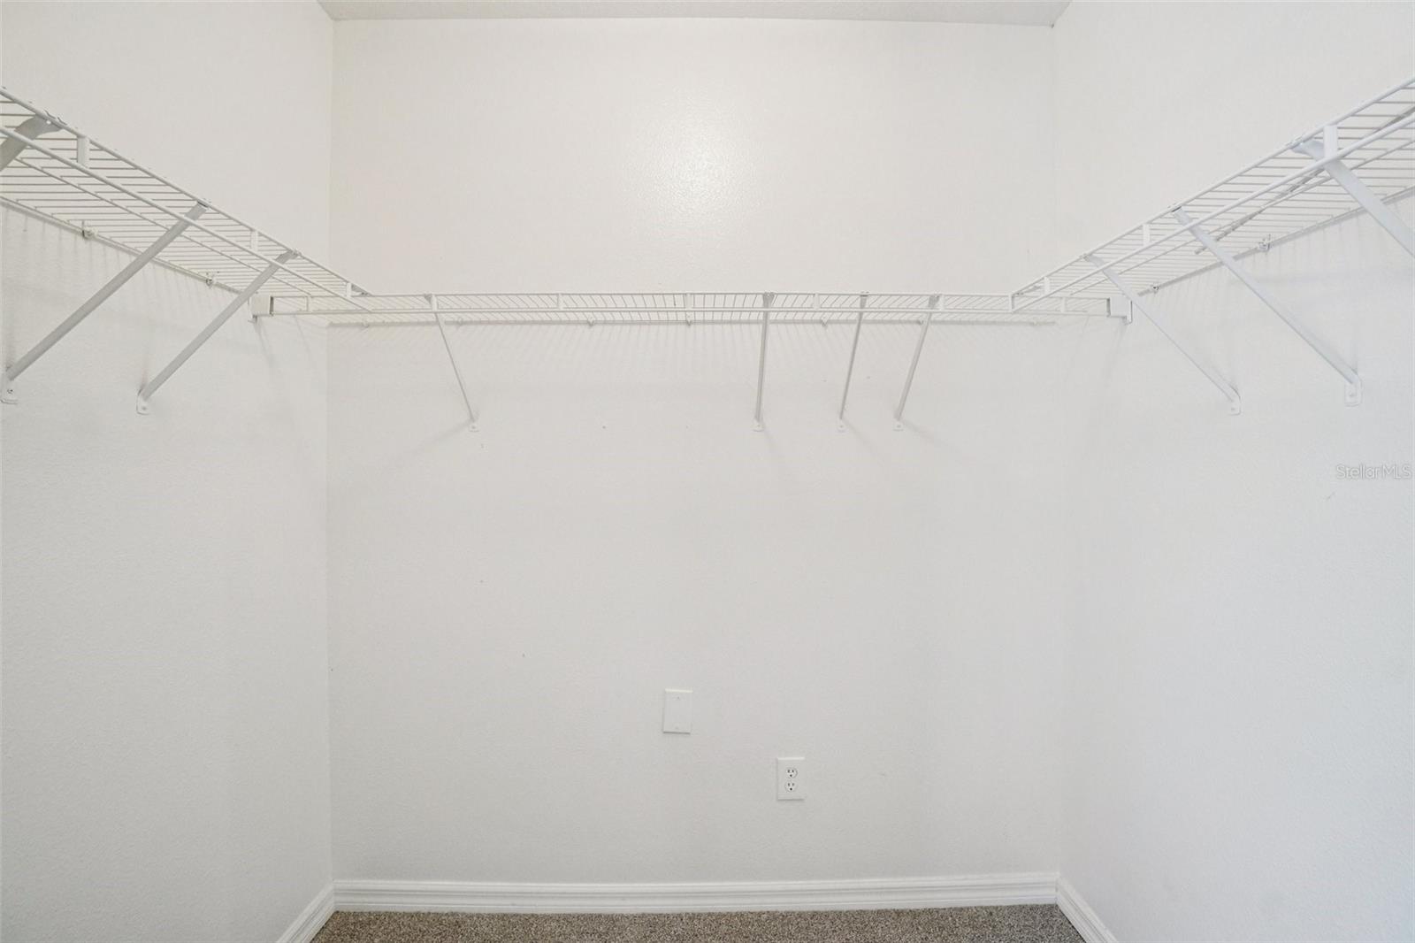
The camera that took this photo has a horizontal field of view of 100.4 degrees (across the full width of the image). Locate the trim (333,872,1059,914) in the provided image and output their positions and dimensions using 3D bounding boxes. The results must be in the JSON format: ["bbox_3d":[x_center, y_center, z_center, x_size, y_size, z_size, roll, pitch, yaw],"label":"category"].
[{"bbox_3d":[-0.023,1.212,1.688,2.090,0.084,0.015,0,0,-1],"label":"trim"}]

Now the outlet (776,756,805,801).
[{"bbox_3d":[0.241,0.884,1.695,0.078,0.122,0.009,0,0,-1],"label":"outlet"}]

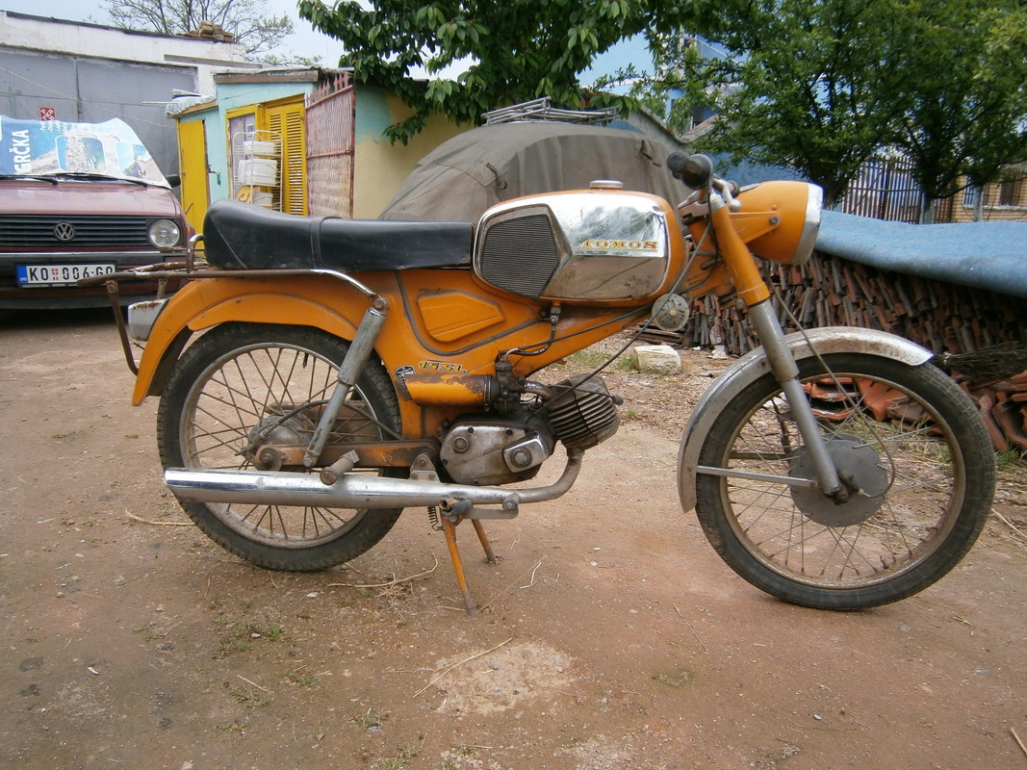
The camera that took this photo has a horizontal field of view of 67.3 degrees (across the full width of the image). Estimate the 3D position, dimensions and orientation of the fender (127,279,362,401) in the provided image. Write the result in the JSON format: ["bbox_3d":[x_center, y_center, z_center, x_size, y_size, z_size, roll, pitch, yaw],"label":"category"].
[{"bbox_3d":[-0.557,-0.099,1.669,0.503,0.263,0.125,3,13,5],"label":"fender"}]

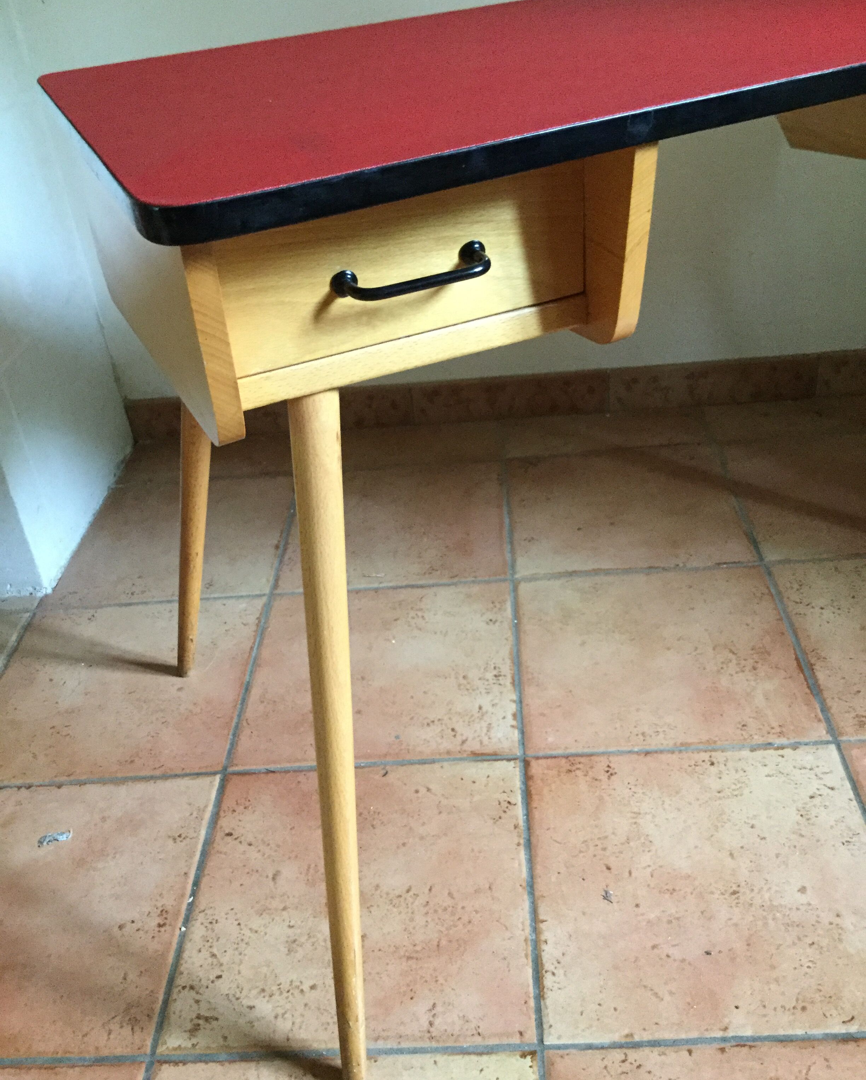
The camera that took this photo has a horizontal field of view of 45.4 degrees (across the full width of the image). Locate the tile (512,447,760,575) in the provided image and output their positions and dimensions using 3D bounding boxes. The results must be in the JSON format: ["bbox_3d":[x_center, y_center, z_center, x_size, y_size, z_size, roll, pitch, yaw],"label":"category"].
[{"bbox_3d":[0.285,-0.045,1.574,0.336,0.012,0.332,-4,34,4],"label":"tile"}]

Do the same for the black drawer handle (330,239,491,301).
[{"bbox_3d":[-0.009,-0.164,0.641,0.105,0.017,0.029,-18,35,-16],"label":"black drawer handle"}]

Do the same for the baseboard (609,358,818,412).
[{"bbox_3d":[0.485,-0.275,1.798,0.349,0.085,0.011,-4,34,4],"label":"baseboard"}]

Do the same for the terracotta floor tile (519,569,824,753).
[{"bbox_3d":[0.277,0.143,1.293,0.336,0.012,0.332,-4,34,4],"label":"terracotta floor tile"}]

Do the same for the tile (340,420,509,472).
[{"bbox_3d":[-0.049,-0.158,1.803,0.336,0.012,0.142,-4,34,4],"label":"tile"}]

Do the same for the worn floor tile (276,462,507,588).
[{"bbox_3d":[-0.055,-0.023,1.600,0.336,0.012,0.332,-4,34,4],"label":"worn floor tile"}]

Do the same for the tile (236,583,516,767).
[{"bbox_3d":[-0.064,0.165,1.318,0.336,0.012,0.332,-4,34,4],"label":"tile"}]

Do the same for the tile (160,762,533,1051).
[{"bbox_3d":[-0.073,0.353,1.036,0.336,0.012,0.332,-4,34,4],"label":"tile"}]

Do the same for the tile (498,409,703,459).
[{"bbox_3d":[0.292,-0.180,1.777,0.336,0.012,0.142,-4,34,4],"label":"tile"}]

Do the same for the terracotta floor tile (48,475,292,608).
[{"bbox_3d":[-0.393,-0.001,1.625,0.330,0.012,0.332,-4,34,4],"label":"terracotta floor tile"}]

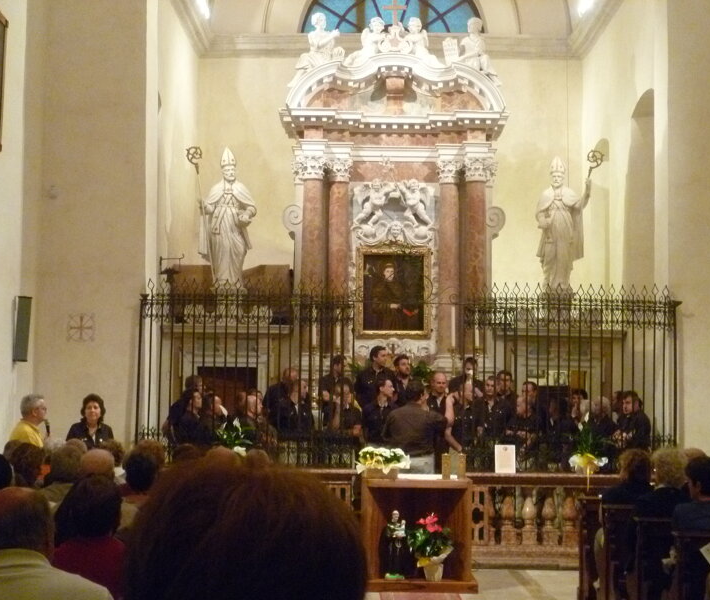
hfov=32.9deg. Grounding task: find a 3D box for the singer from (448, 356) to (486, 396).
[{"bbox_3d":[1.288,1.527,13.933,0.480,1.720,0.360,0,-5,9],"label":"singer"}]

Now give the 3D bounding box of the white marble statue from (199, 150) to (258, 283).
[{"bbox_3d":[-1.729,-1.127,16.423,0.770,1.980,0.580,2,-6,-7],"label":"white marble statue"}]

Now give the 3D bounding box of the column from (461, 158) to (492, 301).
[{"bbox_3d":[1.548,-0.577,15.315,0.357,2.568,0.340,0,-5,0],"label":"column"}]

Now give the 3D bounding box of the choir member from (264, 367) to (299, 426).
[{"bbox_3d":[-0.808,1.615,13.333,0.360,1.720,0.470,-2,-5,31],"label":"choir member"}]

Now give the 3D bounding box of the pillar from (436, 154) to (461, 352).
[{"bbox_3d":[1.211,-0.567,15.566,0.337,2.649,0.330,0,-5,0],"label":"pillar"}]

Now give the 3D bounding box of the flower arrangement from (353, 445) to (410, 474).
[{"bbox_3d":[0.245,1.404,10.350,0.470,0.280,0.340,1,-4,1],"label":"flower arrangement"}]

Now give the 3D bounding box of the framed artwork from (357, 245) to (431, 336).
[{"bbox_3d":[0.519,-0.125,15.800,0.973,1.210,0.100,1,-4,1],"label":"framed artwork"}]

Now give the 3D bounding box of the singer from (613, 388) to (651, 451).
[{"bbox_3d":[3.021,1.850,13.048,0.350,1.720,0.480,5,-7,-37],"label":"singer"}]

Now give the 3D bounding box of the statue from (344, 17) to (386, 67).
[{"bbox_3d":[0.124,-3.365,15.669,0.548,0.654,0.380,2,-5,-17],"label":"statue"}]

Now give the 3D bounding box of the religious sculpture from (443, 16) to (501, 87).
[{"bbox_3d":[1.516,-3.200,15.504,0.748,0.911,0.480,0,-5,0],"label":"religious sculpture"}]

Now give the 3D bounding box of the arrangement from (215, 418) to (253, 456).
[{"bbox_3d":[-1.178,1.403,11.750,0.400,0.480,0.380,1,-4,1],"label":"arrangement"}]

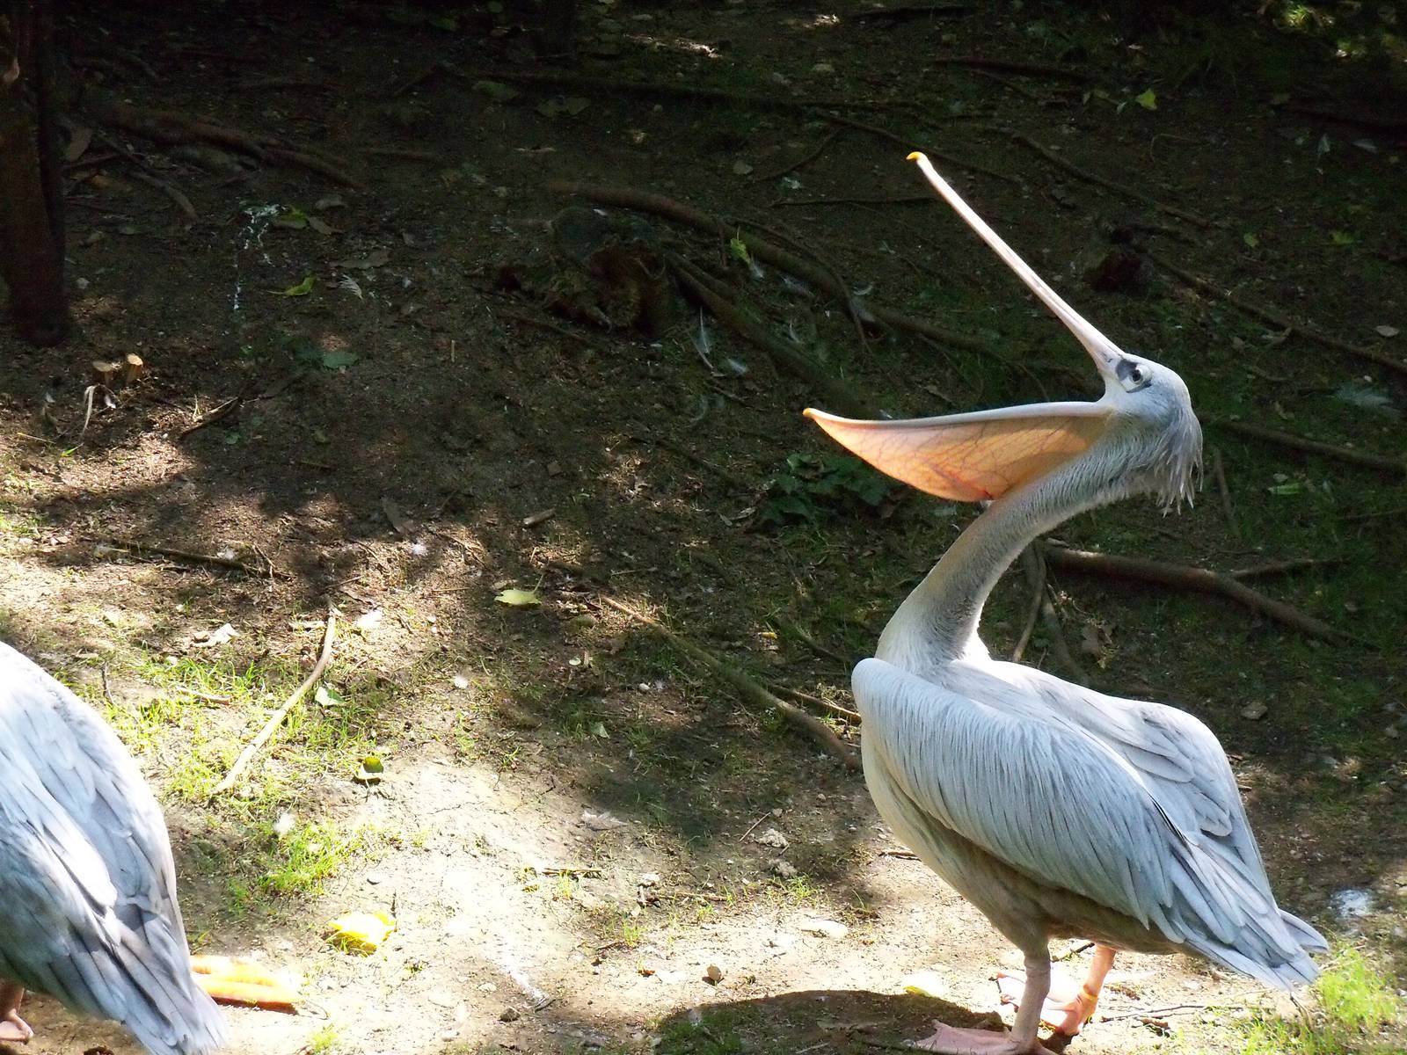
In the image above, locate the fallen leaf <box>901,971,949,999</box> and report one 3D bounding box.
[{"bbox_3d":[0.267,0.549,5.187,0.057,0.012,0.059,0,20,0],"label":"fallen leaf"}]

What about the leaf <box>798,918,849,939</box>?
[{"bbox_3d":[0.157,0.525,5.634,0.066,0.012,0.050,0,15,0],"label":"leaf"}]

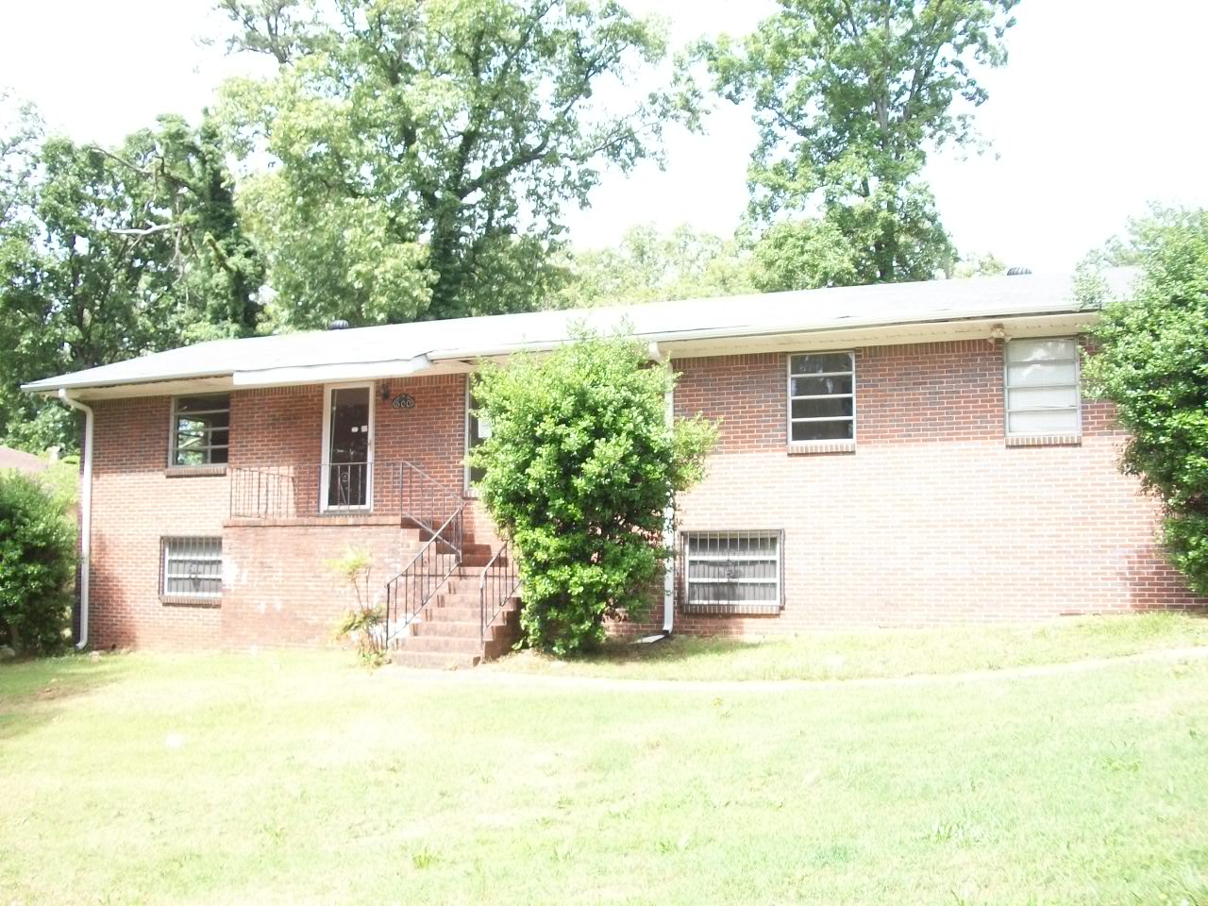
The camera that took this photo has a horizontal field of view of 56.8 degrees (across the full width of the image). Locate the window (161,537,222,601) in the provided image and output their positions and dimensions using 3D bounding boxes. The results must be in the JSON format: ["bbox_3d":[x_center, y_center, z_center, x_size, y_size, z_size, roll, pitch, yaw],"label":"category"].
[{"bbox_3d":[-6.872,1.946,18.738,1.430,1.056,0.190,-2,-5,22],"label":"window"}]

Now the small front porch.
[{"bbox_3d":[-3.353,1.440,15.714,5.350,2.740,3.150,-2,-5,22],"label":"small front porch"}]

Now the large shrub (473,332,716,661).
[{"bbox_3d":[-0.139,0.501,14.485,2.850,4.030,2.500,-2,-5,22],"label":"large shrub"}]

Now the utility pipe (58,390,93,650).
[{"bbox_3d":[-9.266,1.164,19.409,0.100,4.503,0.680,-2,-5,22],"label":"utility pipe"}]

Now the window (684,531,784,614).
[{"bbox_3d":[1.761,1.645,15.315,1.431,1.151,0.200,-2,-5,22],"label":"window"}]

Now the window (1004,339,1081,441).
[{"bbox_3d":[5.544,-0.831,14.123,0.888,1.238,0.120,-2,-5,22],"label":"window"}]

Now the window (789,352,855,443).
[{"bbox_3d":[2.958,-0.747,15.147,0.894,1.244,0.120,-2,-5,22],"label":"window"}]

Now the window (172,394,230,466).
[{"bbox_3d":[-6.886,-0.368,19.043,1.275,1.255,0.120,-2,-5,22],"label":"window"}]

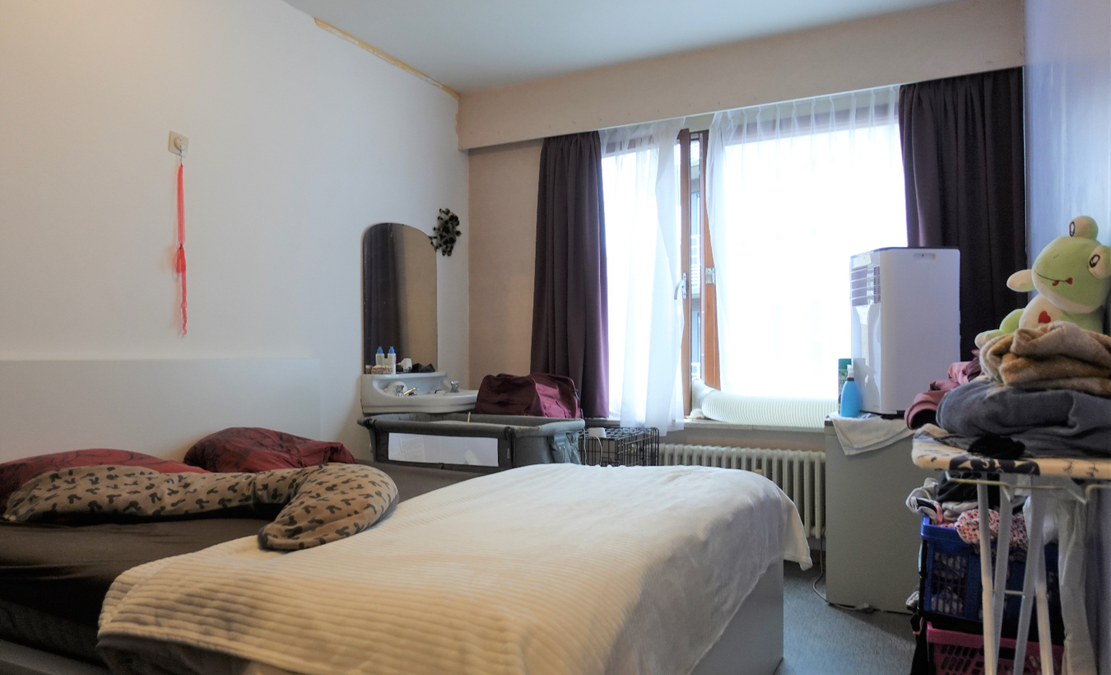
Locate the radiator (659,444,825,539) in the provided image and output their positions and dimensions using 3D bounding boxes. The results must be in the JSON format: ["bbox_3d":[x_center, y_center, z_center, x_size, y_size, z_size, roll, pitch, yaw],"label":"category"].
[{"bbox_3d":[0.914,0.742,3.663,1.010,0.399,0.139,0,-1,27],"label":"radiator"}]

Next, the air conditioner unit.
[{"bbox_3d":[1.520,-0.013,3.269,0.332,0.713,0.297,0,-1,-3],"label":"air conditioner unit"}]

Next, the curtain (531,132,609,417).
[{"bbox_3d":[0.086,-0.357,4.161,0.475,1.624,0.129,0,-1,27],"label":"curtain"}]

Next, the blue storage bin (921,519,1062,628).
[{"bbox_3d":[1.298,0.668,2.194,0.371,0.270,0.475,0,-1,27],"label":"blue storage bin"}]

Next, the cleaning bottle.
[{"bbox_3d":[1.272,0.232,3.188,0.084,0.233,0.069,1,-1,-37],"label":"cleaning bottle"}]

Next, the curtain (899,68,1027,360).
[{"bbox_3d":[1.800,-0.371,3.283,0.495,1.624,0.129,0,-1,27],"label":"curtain"}]

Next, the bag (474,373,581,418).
[{"bbox_3d":[-0.134,0.310,3.818,0.356,0.247,0.446,0,-1,27],"label":"bag"}]

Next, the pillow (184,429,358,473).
[{"bbox_3d":[-1.048,0.440,2.855,0.515,0.223,0.693,0,-1,27],"label":"pillow"}]

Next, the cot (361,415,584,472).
[{"bbox_3d":[-0.403,0.738,3.470,0.921,0.718,0.584,0,-1,27],"label":"cot"}]

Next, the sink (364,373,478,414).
[{"bbox_3d":[-0.625,0.288,3.831,0.470,0.213,0.584,0,-1,27],"label":"sink"}]

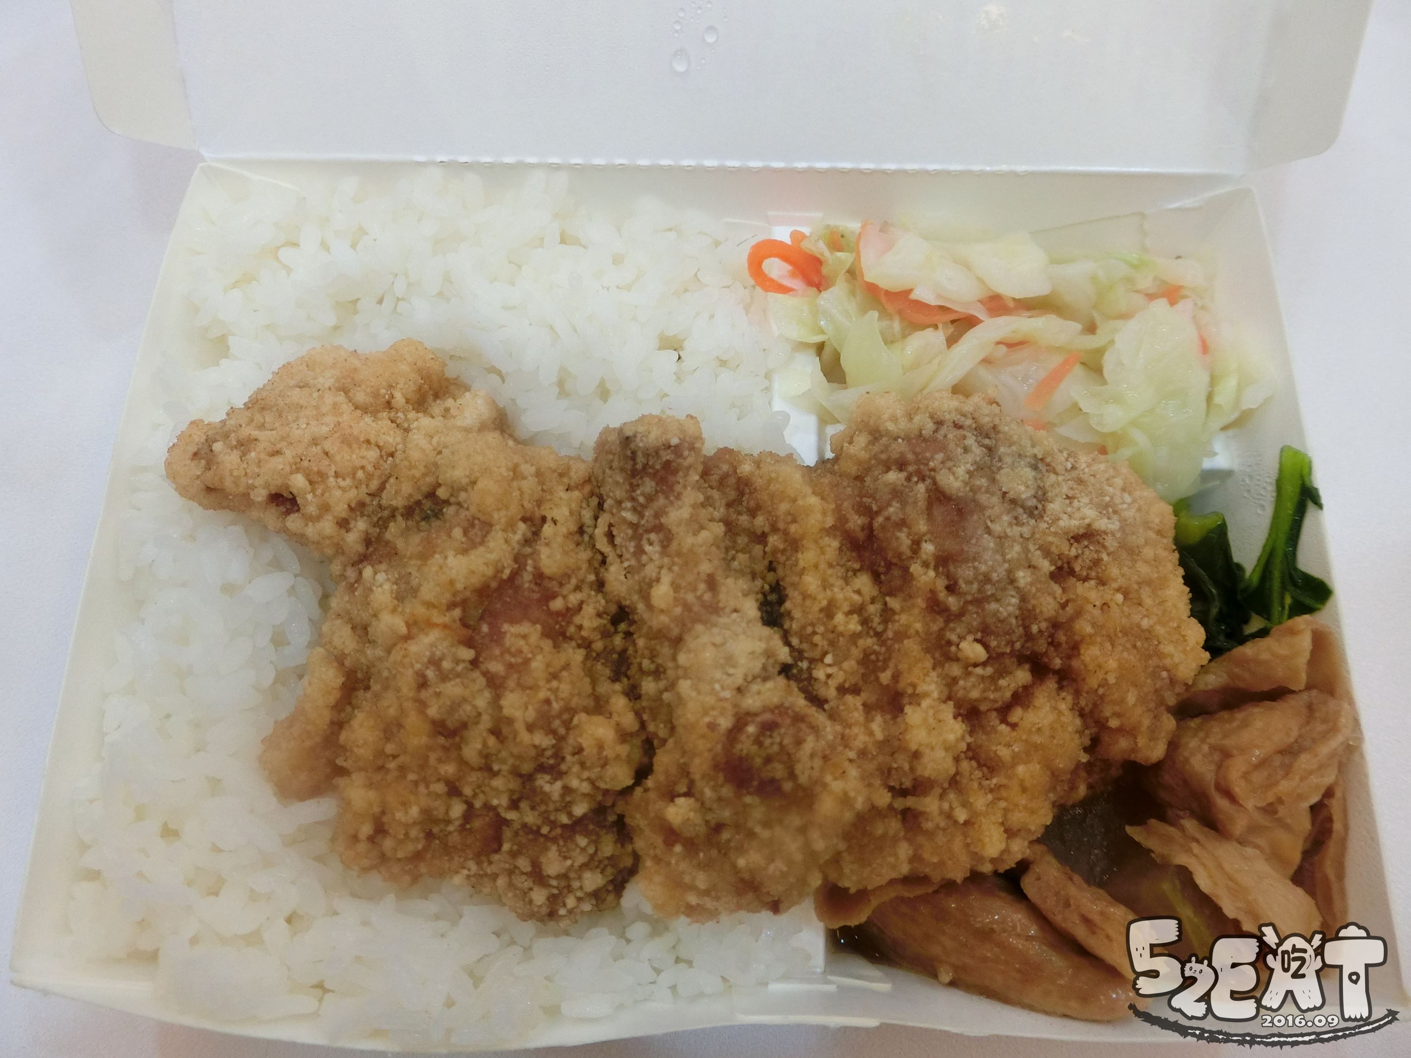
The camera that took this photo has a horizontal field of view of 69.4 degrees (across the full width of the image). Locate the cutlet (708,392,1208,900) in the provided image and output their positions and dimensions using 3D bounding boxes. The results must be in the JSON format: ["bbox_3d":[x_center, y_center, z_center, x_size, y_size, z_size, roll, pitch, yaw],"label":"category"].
[{"bbox_3d":[0.043,0.013,0.170,0.076,0.030,0.080,-9,71,-3],"label":"cutlet"}]

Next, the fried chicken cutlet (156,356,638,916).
[{"bbox_3d":[-0.046,0.013,0.173,0.067,0.028,0.110,-23,72,-7],"label":"fried chicken cutlet"}]

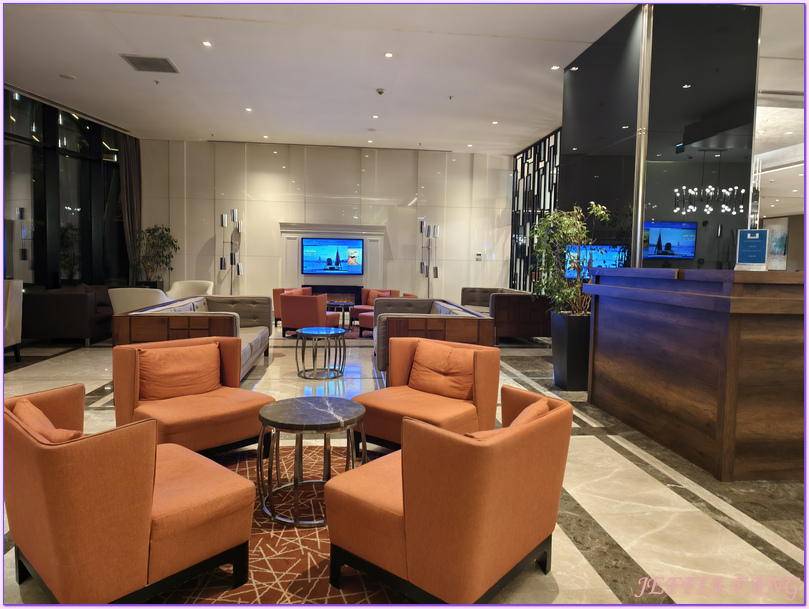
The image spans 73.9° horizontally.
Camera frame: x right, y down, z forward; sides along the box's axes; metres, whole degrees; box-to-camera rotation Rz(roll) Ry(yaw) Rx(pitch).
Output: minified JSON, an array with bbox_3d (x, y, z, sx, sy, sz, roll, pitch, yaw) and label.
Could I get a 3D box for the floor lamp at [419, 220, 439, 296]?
[{"bbox_3d":[0.505,-0.675,11.282,0.406,2.091,0.394,1,4,-7],"label":"floor lamp"}]

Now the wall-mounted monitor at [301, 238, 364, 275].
[{"bbox_3d":[-1.491,-0.990,11.238,1.283,0.753,0.070,1,4,-7],"label":"wall-mounted monitor"}]

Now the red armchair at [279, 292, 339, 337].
[{"bbox_3d":[-1.508,0.175,8.673,0.664,0.716,0.685,3,5,23],"label":"red armchair"}]

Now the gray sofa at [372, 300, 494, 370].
[{"bbox_3d":[0.167,0.381,5.631,0.940,0.732,2.438,1,4,-4],"label":"gray sofa"}]

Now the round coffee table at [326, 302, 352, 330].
[{"bbox_3d":[-1.131,0.214,9.529,0.498,0.460,0.498,1,4,-5],"label":"round coffee table"}]

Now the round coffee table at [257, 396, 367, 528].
[{"bbox_3d":[-0.436,0.729,2.577,0.498,0.460,0.498,1,4,-5],"label":"round coffee table"}]

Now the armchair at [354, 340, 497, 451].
[{"bbox_3d":[0.138,0.613,3.434,0.664,0.716,0.685,5,6,37],"label":"armchair"}]

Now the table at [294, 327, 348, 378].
[{"bbox_3d":[-0.901,0.527,5.838,0.541,0.476,0.541,1,4,-7],"label":"table"}]

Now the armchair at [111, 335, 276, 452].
[{"bbox_3d":[-1.197,0.571,3.088,0.634,0.675,0.627,4,5,39],"label":"armchair"}]

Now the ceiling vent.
[{"bbox_3d":[-3.171,-3.017,6.734,0.565,0.040,0.546,1,4,-7],"label":"ceiling vent"}]

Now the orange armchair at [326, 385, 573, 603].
[{"bbox_3d":[0.173,0.718,2.086,0.685,0.716,0.664,5,6,39],"label":"orange armchair"}]

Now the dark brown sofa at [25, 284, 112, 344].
[{"bbox_3d":[-4.713,0.117,8.148,0.954,0.736,1.955,1,4,-6],"label":"dark brown sofa"}]

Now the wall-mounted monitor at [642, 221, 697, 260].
[{"bbox_3d":[2.801,-0.672,5.655,0.571,0.407,0.057,1,4,-5],"label":"wall-mounted monitor"}]

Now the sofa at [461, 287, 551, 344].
[{"bbox_3d":[1.652,0.164,9.220,0.959,0.782,2.066,1,4,-7],"label":"sofa"}]

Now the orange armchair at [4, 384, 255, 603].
[{"bbox_3d":[-0.962,0.663,1.870,0.627,0.675,0.634,5,6,42],"label":"orange armchair"}]

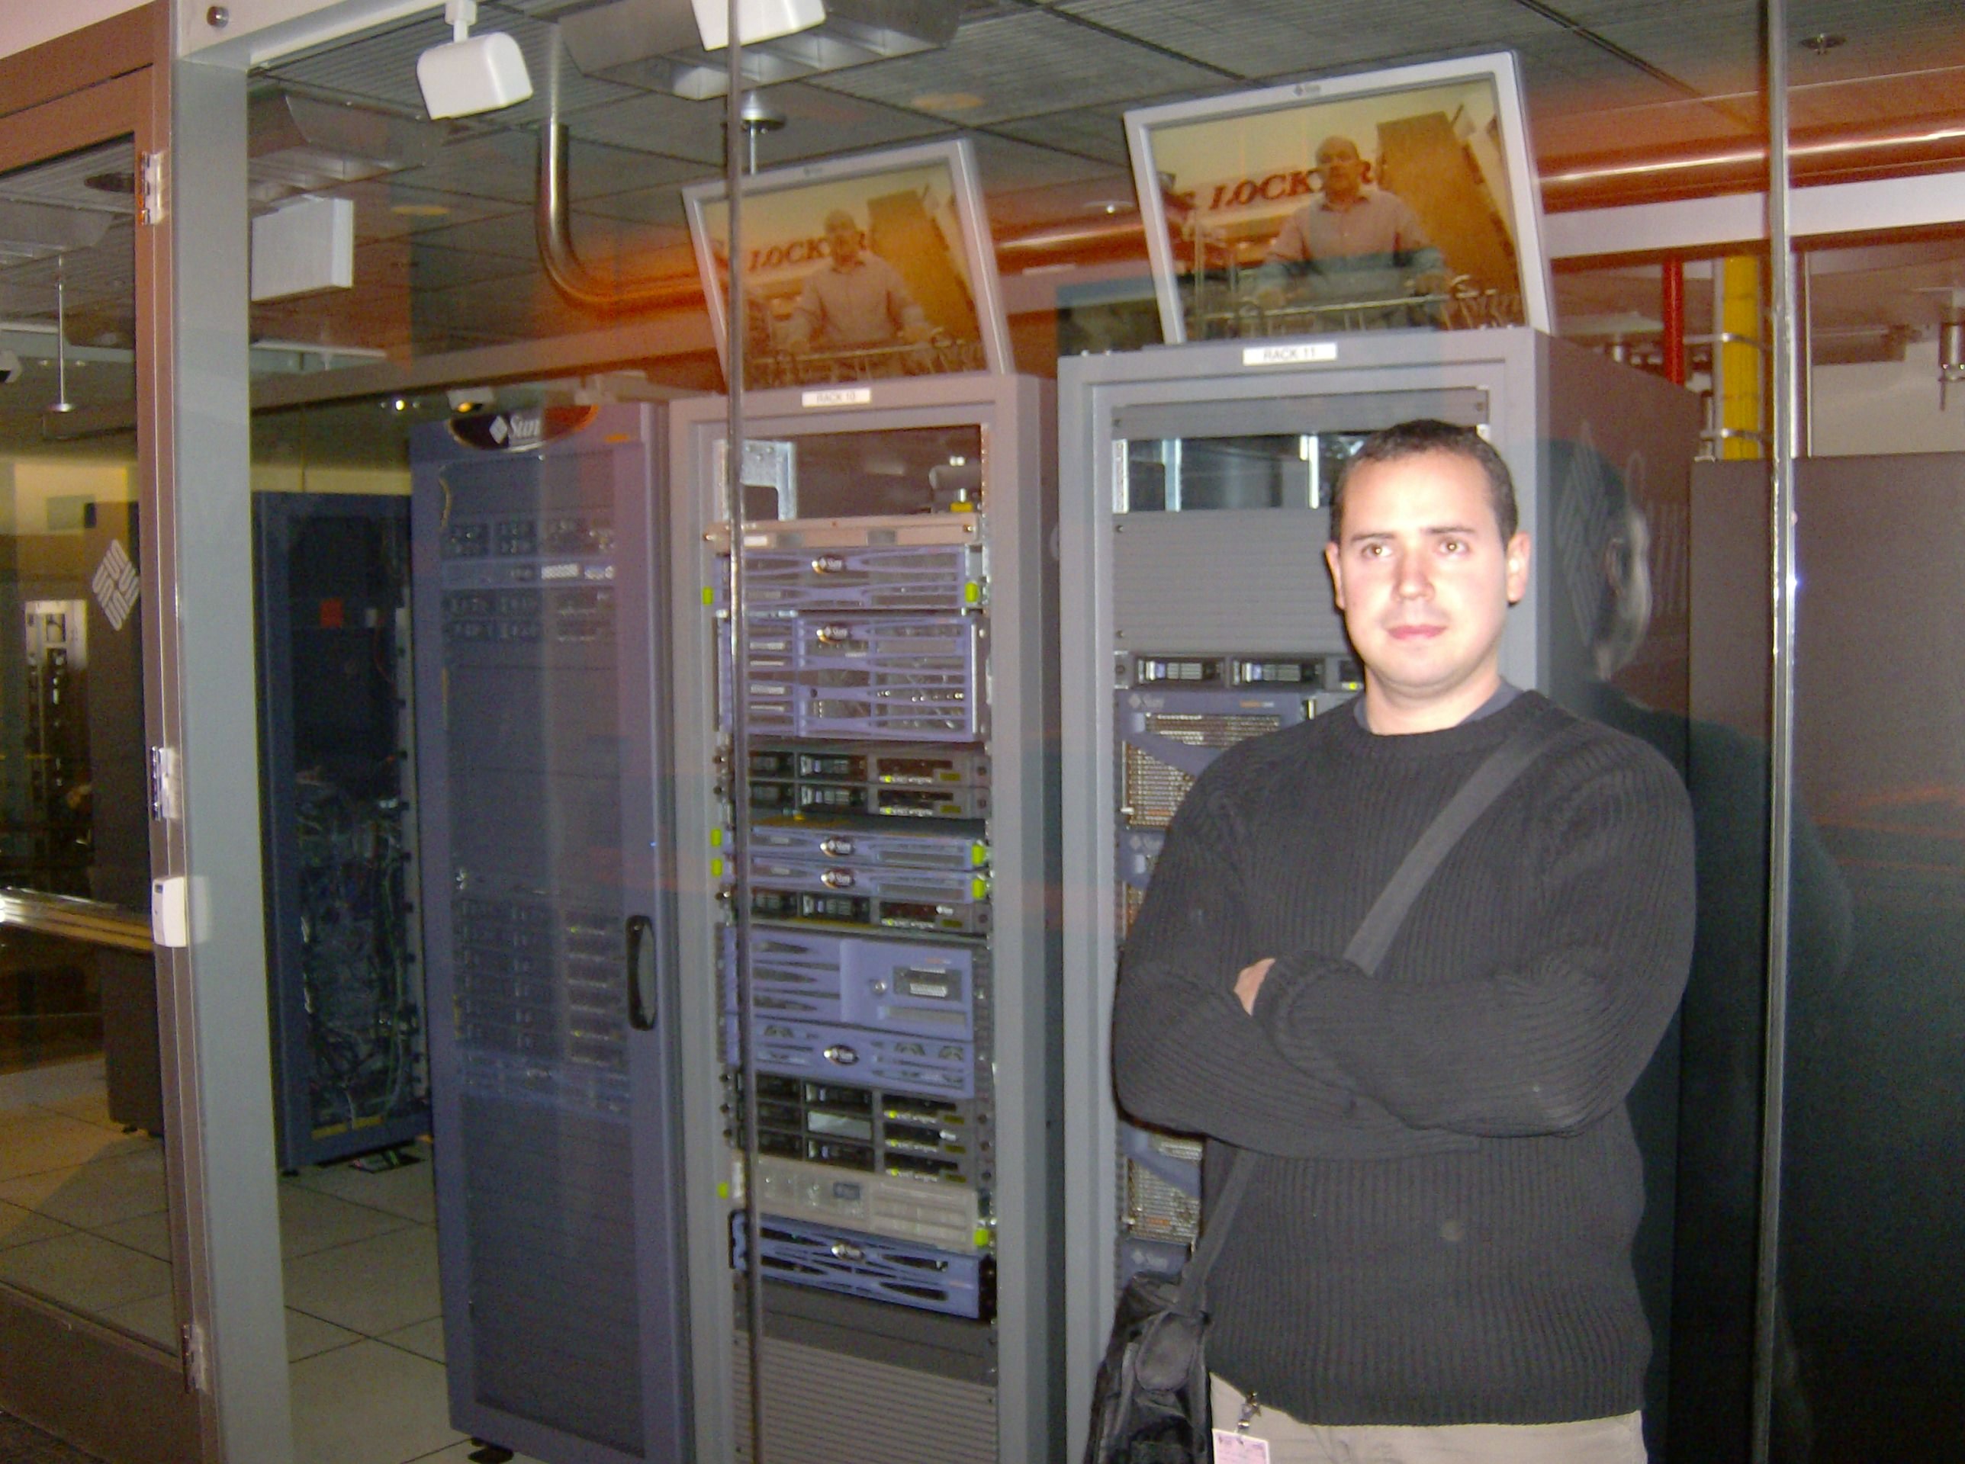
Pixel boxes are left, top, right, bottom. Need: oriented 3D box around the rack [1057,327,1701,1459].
[{"bbox_3d":[0.625,0.449,2.958,0.610,1.910,1.020,2,5,29],"label":"rack"}]

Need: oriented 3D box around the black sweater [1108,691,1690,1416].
[{"bbox_3d":[0.382,0.281,1.850,0.520,0.640,0.330,1,4,20],"label":"black sweater"}]

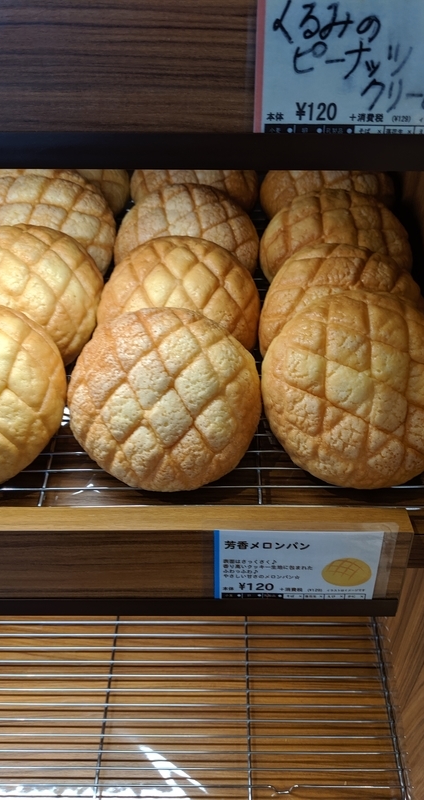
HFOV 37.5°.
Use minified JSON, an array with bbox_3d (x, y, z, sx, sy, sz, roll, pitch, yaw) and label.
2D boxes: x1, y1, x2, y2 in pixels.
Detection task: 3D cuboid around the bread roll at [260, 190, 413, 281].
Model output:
[{"bbox_3d":[0.090,-0.110,0.450,0.109,0.047,0.109,0,68,1],"label":"bread roll"}]

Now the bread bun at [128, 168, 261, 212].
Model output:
[{"bbox_3d":[-0.015,-0.175,0.529,0.109,0.052,0.109,0,65,1],"label":"bread bun"}]

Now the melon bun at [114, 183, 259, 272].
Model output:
[{"bbox_3d":[-0.019,-0.120,0.472,0.110,0.052,0.110,0,66,1],"label":"melon bun"}]

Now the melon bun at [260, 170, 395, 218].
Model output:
[{"bbox_3d":[0.097,-0.169,0.522,0.112,0.052,0.112,0,62,1],"label":"melon bun"}]

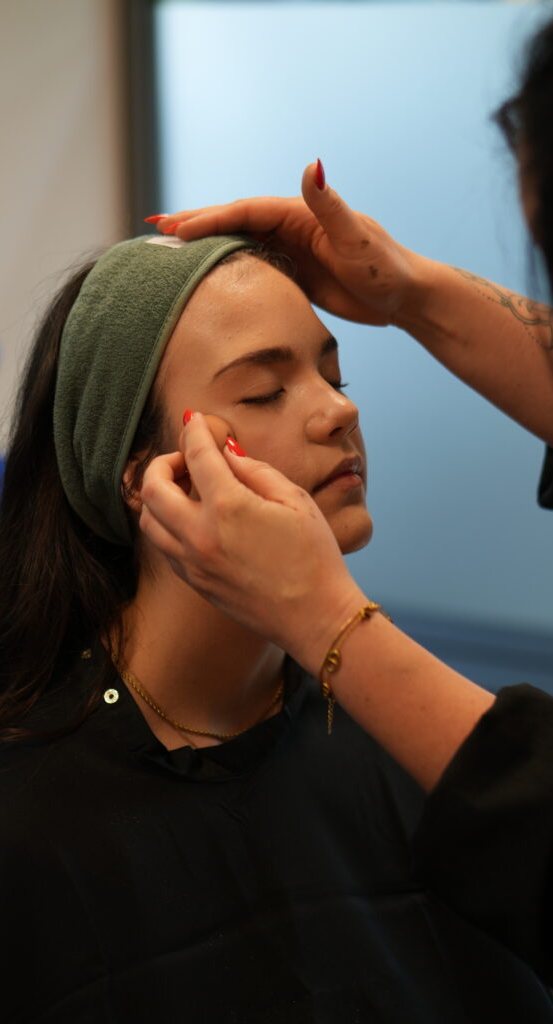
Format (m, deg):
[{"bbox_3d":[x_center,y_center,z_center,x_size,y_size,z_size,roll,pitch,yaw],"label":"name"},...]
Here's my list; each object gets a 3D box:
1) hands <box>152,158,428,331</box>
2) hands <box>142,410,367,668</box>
[{"bbox_3d":[0.007,-0.160,1.280,0.165,0.083,0.090,16,16,3],"label":"hands"},{"bbox_3d":[-0.014,0.019,1.200,0.090,0.158,0.078,-30,-12,-10],"label":"hands"}]

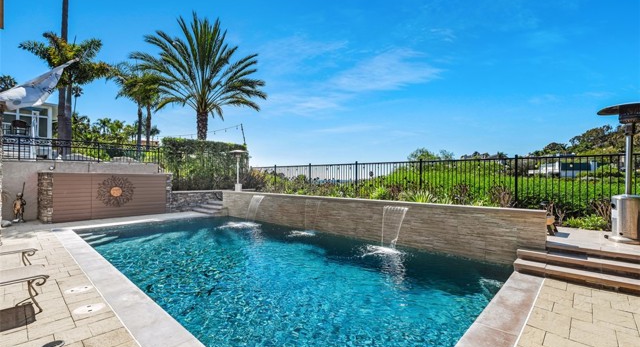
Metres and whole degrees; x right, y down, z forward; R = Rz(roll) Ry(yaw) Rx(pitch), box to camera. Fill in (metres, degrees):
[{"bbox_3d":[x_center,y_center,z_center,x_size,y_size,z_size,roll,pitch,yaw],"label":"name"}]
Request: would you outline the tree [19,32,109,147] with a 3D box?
[{"bbox_3d":[-12.971,-3.848,14.500,3.700,6.680,3.600,-1,-1,0],"label":"tree"}]

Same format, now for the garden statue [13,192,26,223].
[{"bbox_3d":[-10.189,1.142,9.649,0.300,0.970,0.360,-1,-1,43],"label":"garden statue"}]

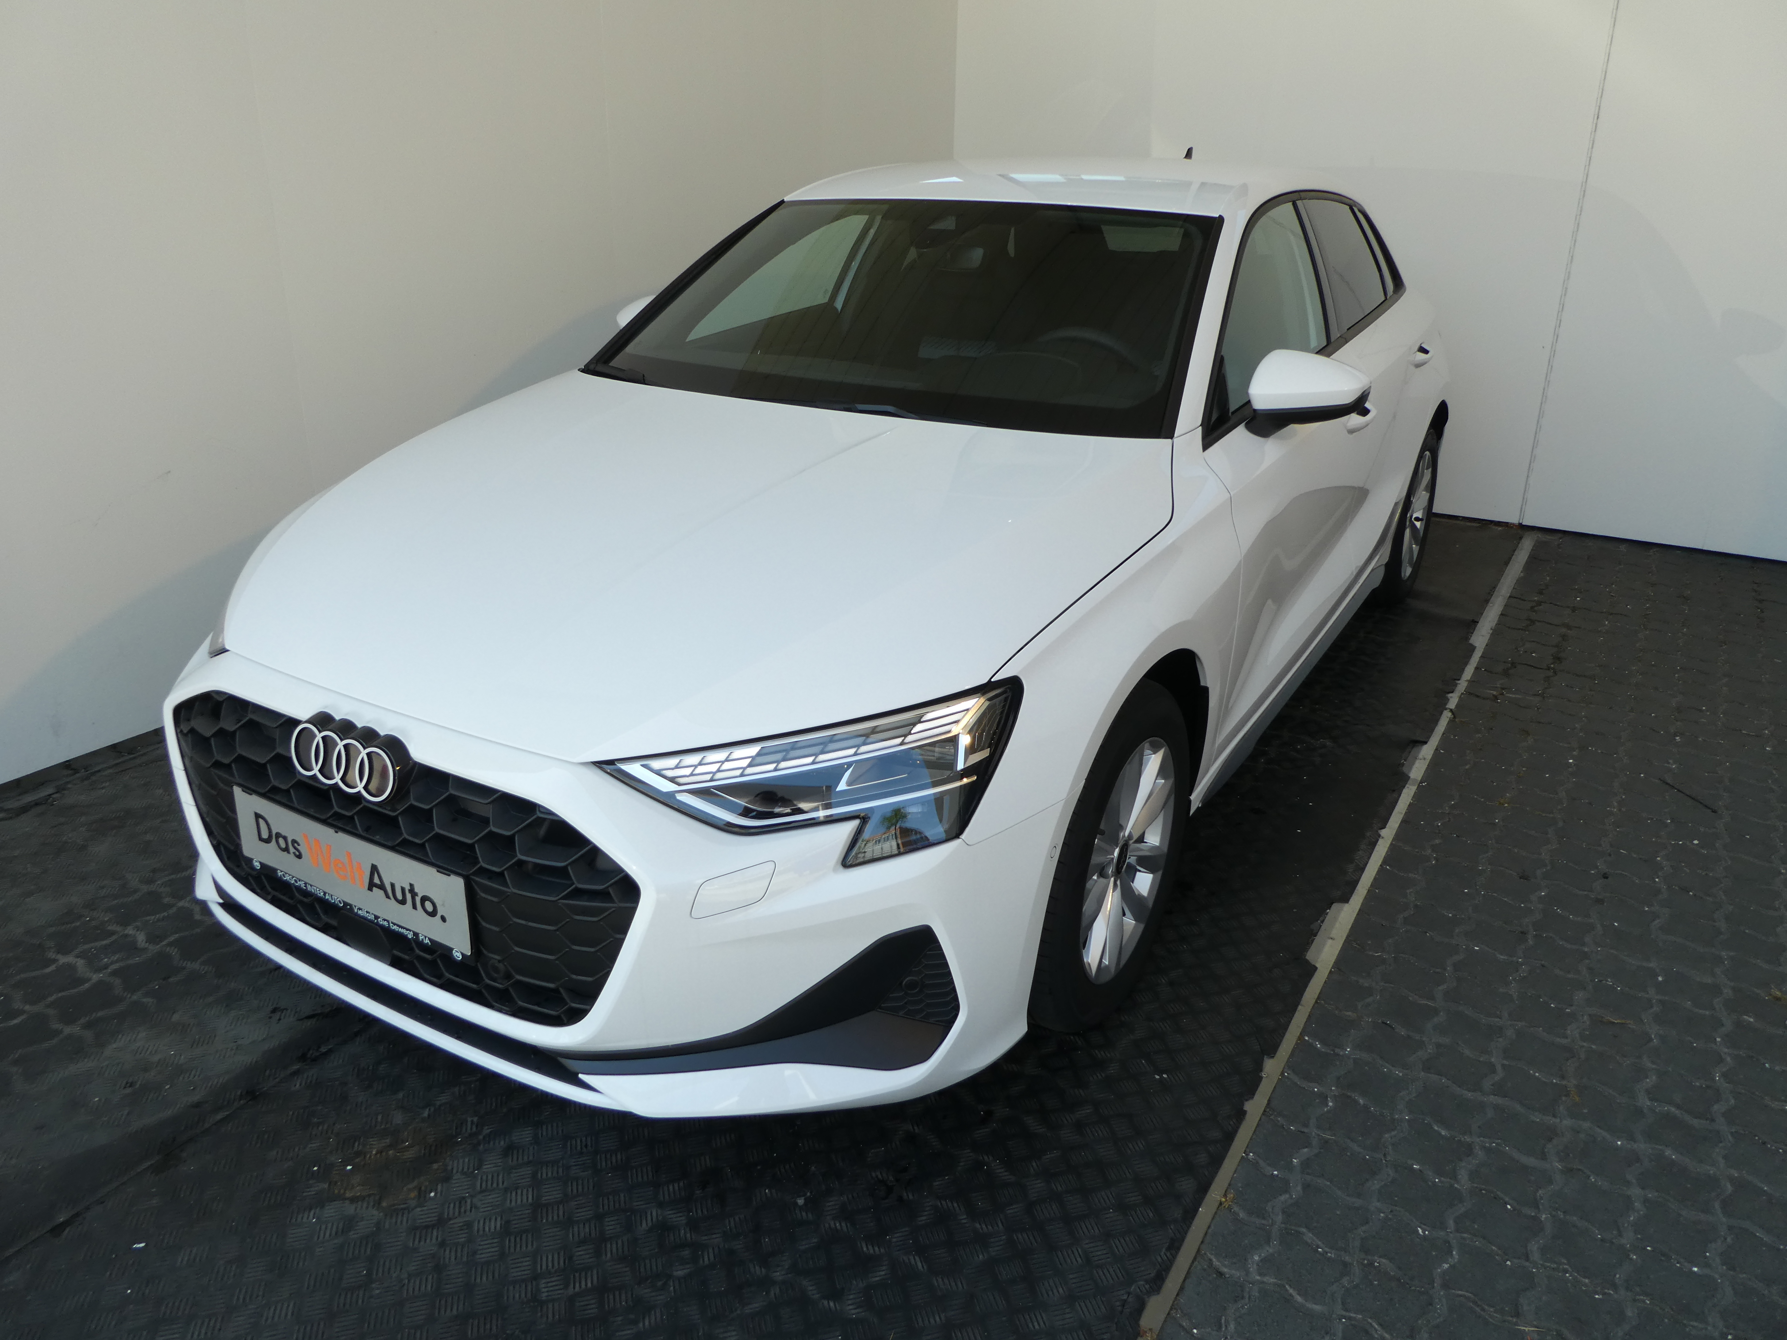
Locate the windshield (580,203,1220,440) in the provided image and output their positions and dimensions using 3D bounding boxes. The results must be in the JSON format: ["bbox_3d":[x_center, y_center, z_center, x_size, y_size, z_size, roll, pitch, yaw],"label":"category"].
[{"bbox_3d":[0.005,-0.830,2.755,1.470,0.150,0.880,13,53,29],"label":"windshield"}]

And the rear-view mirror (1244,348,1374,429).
[{"bbox_3d":[0.814,-0.552,2.448,0.235,0.155,0.170,13,26,29],"label":"rear-view mirror"}]

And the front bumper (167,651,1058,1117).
[{"bbox_3d":[-0.652,0.236,2.047,1.790,0.560,0.580,13,26,29],"label":"front bumper"}]

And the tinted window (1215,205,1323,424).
[{"bbox_3d":[0.792,-0.797,2.648,0.100,0.420,0.950,-13,11,37],"label":"tinted window"}]

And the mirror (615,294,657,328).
[{"bbox_3d":[-0.706,-0.914,3.314,0.235,0.155,0.170,13,26,29],"label":"mirror"}]

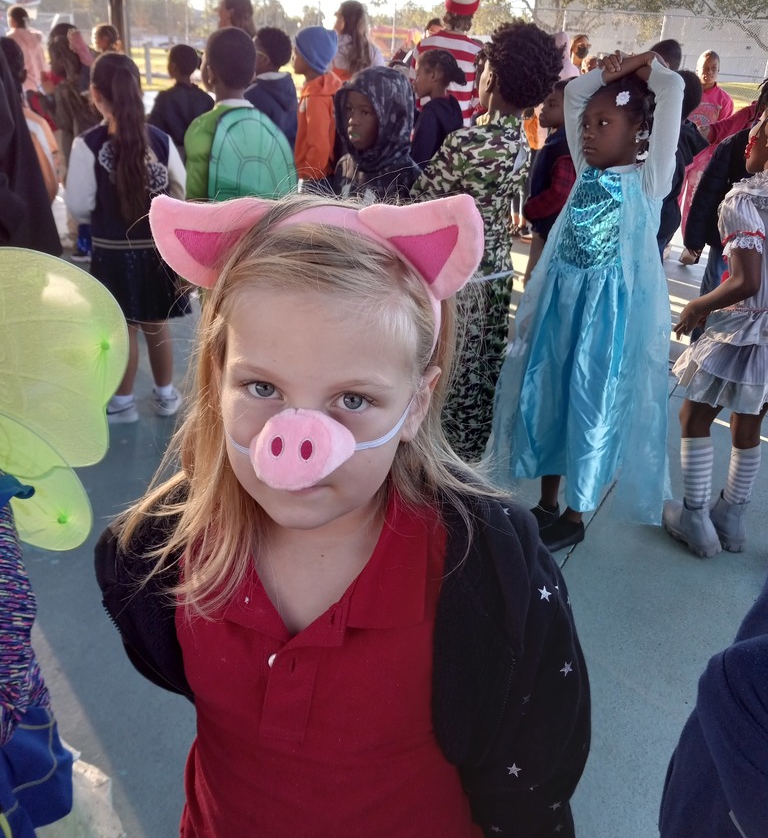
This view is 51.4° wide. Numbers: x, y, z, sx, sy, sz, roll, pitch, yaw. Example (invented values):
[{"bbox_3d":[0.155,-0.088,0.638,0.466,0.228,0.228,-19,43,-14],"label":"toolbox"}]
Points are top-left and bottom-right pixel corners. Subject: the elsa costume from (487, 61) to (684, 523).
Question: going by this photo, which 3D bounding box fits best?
[{"bbox_3d":[0.574,-0.260,2.173,0.410,1.280,0.460,-17,31,-36],"label":"elsa costume"}]

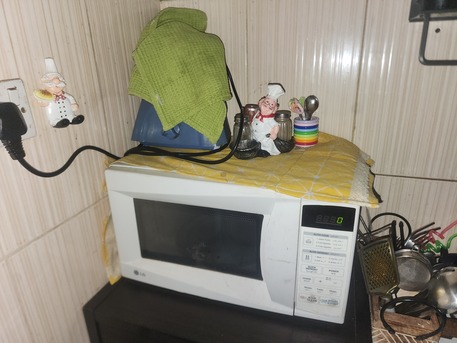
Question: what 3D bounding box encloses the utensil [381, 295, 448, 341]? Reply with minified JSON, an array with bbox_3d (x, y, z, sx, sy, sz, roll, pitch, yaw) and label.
[{"bbox_3d":[0.298,0.237,0.490,0.100,0.022,0.095,5,21,18],"label":"utensil"}]

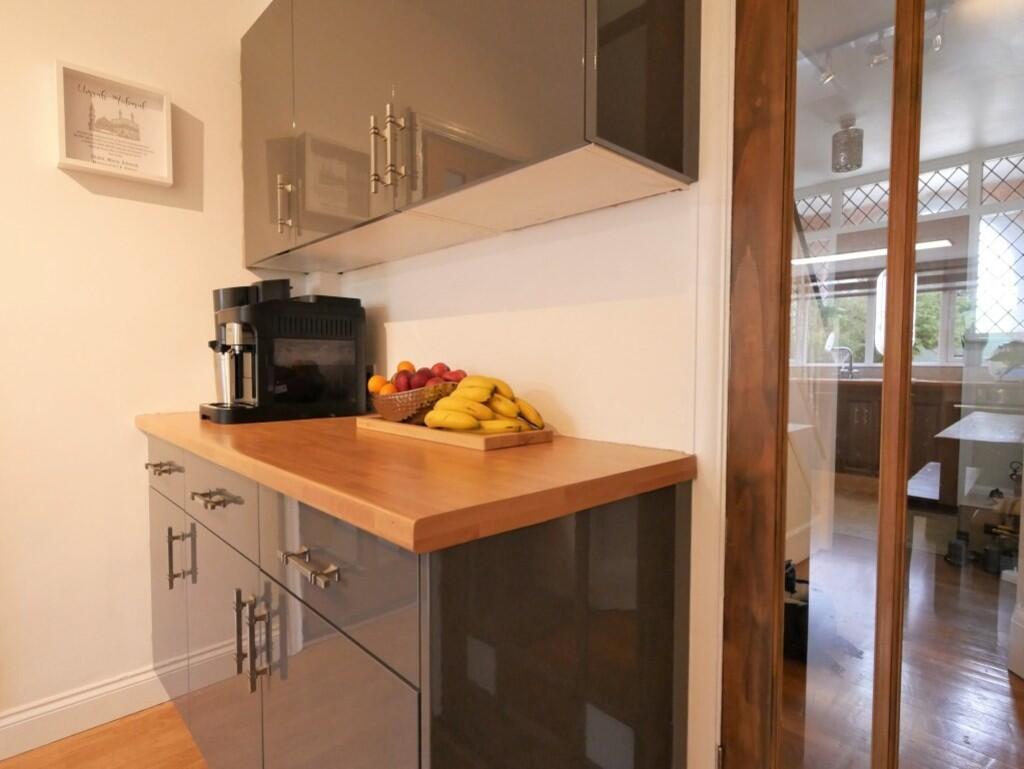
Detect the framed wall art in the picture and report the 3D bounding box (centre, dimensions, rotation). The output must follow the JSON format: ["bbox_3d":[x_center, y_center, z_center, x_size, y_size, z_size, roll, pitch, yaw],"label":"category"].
[{"bbox_3d":[-1.149,-0.746,1.548,0.265,0.270,0.055,-2,3,-41],"label":"framed wall art"}]

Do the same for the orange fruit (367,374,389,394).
[{"bbox_3d":[-0.342,0.000,1.352,0.051,0.050,0.051,-2,3,-44],"label":"orange fruit"}]

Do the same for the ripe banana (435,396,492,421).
[{"bbox_3d":[-0.101,0.052,1.127,0.155,0.043,0.045,13,8,27],"label":"ripe banana"}]

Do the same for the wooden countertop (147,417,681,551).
[{"bbox_3d":[-0.407,0.127,1.284,0.590,0.038,1.500,-2,3,-44],"label":"wooden countertop"}]

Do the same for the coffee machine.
[{"bbox_3d":[-0.657,-0.093,1.552,0.405,0.378,0.232,-2,3,-44],"label":"coffee machine"}]

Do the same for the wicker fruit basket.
[{"bbox_3d":[-0.234,0.043,1.316,0.205,0.086,0.225,-2,3,-44],"label":"wicker fruit basket"}]

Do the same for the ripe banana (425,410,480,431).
[{"bbox_3d":[-0.128,0.077,1.135,0.143,0.042,0.042,1,2,28],"label":"ripe banana"}]

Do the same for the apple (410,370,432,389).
[{"bbox_3d":[-0.214,-0.012,1.261,0.055,0.053,0.055,0,2,0],"label":"apple"}]

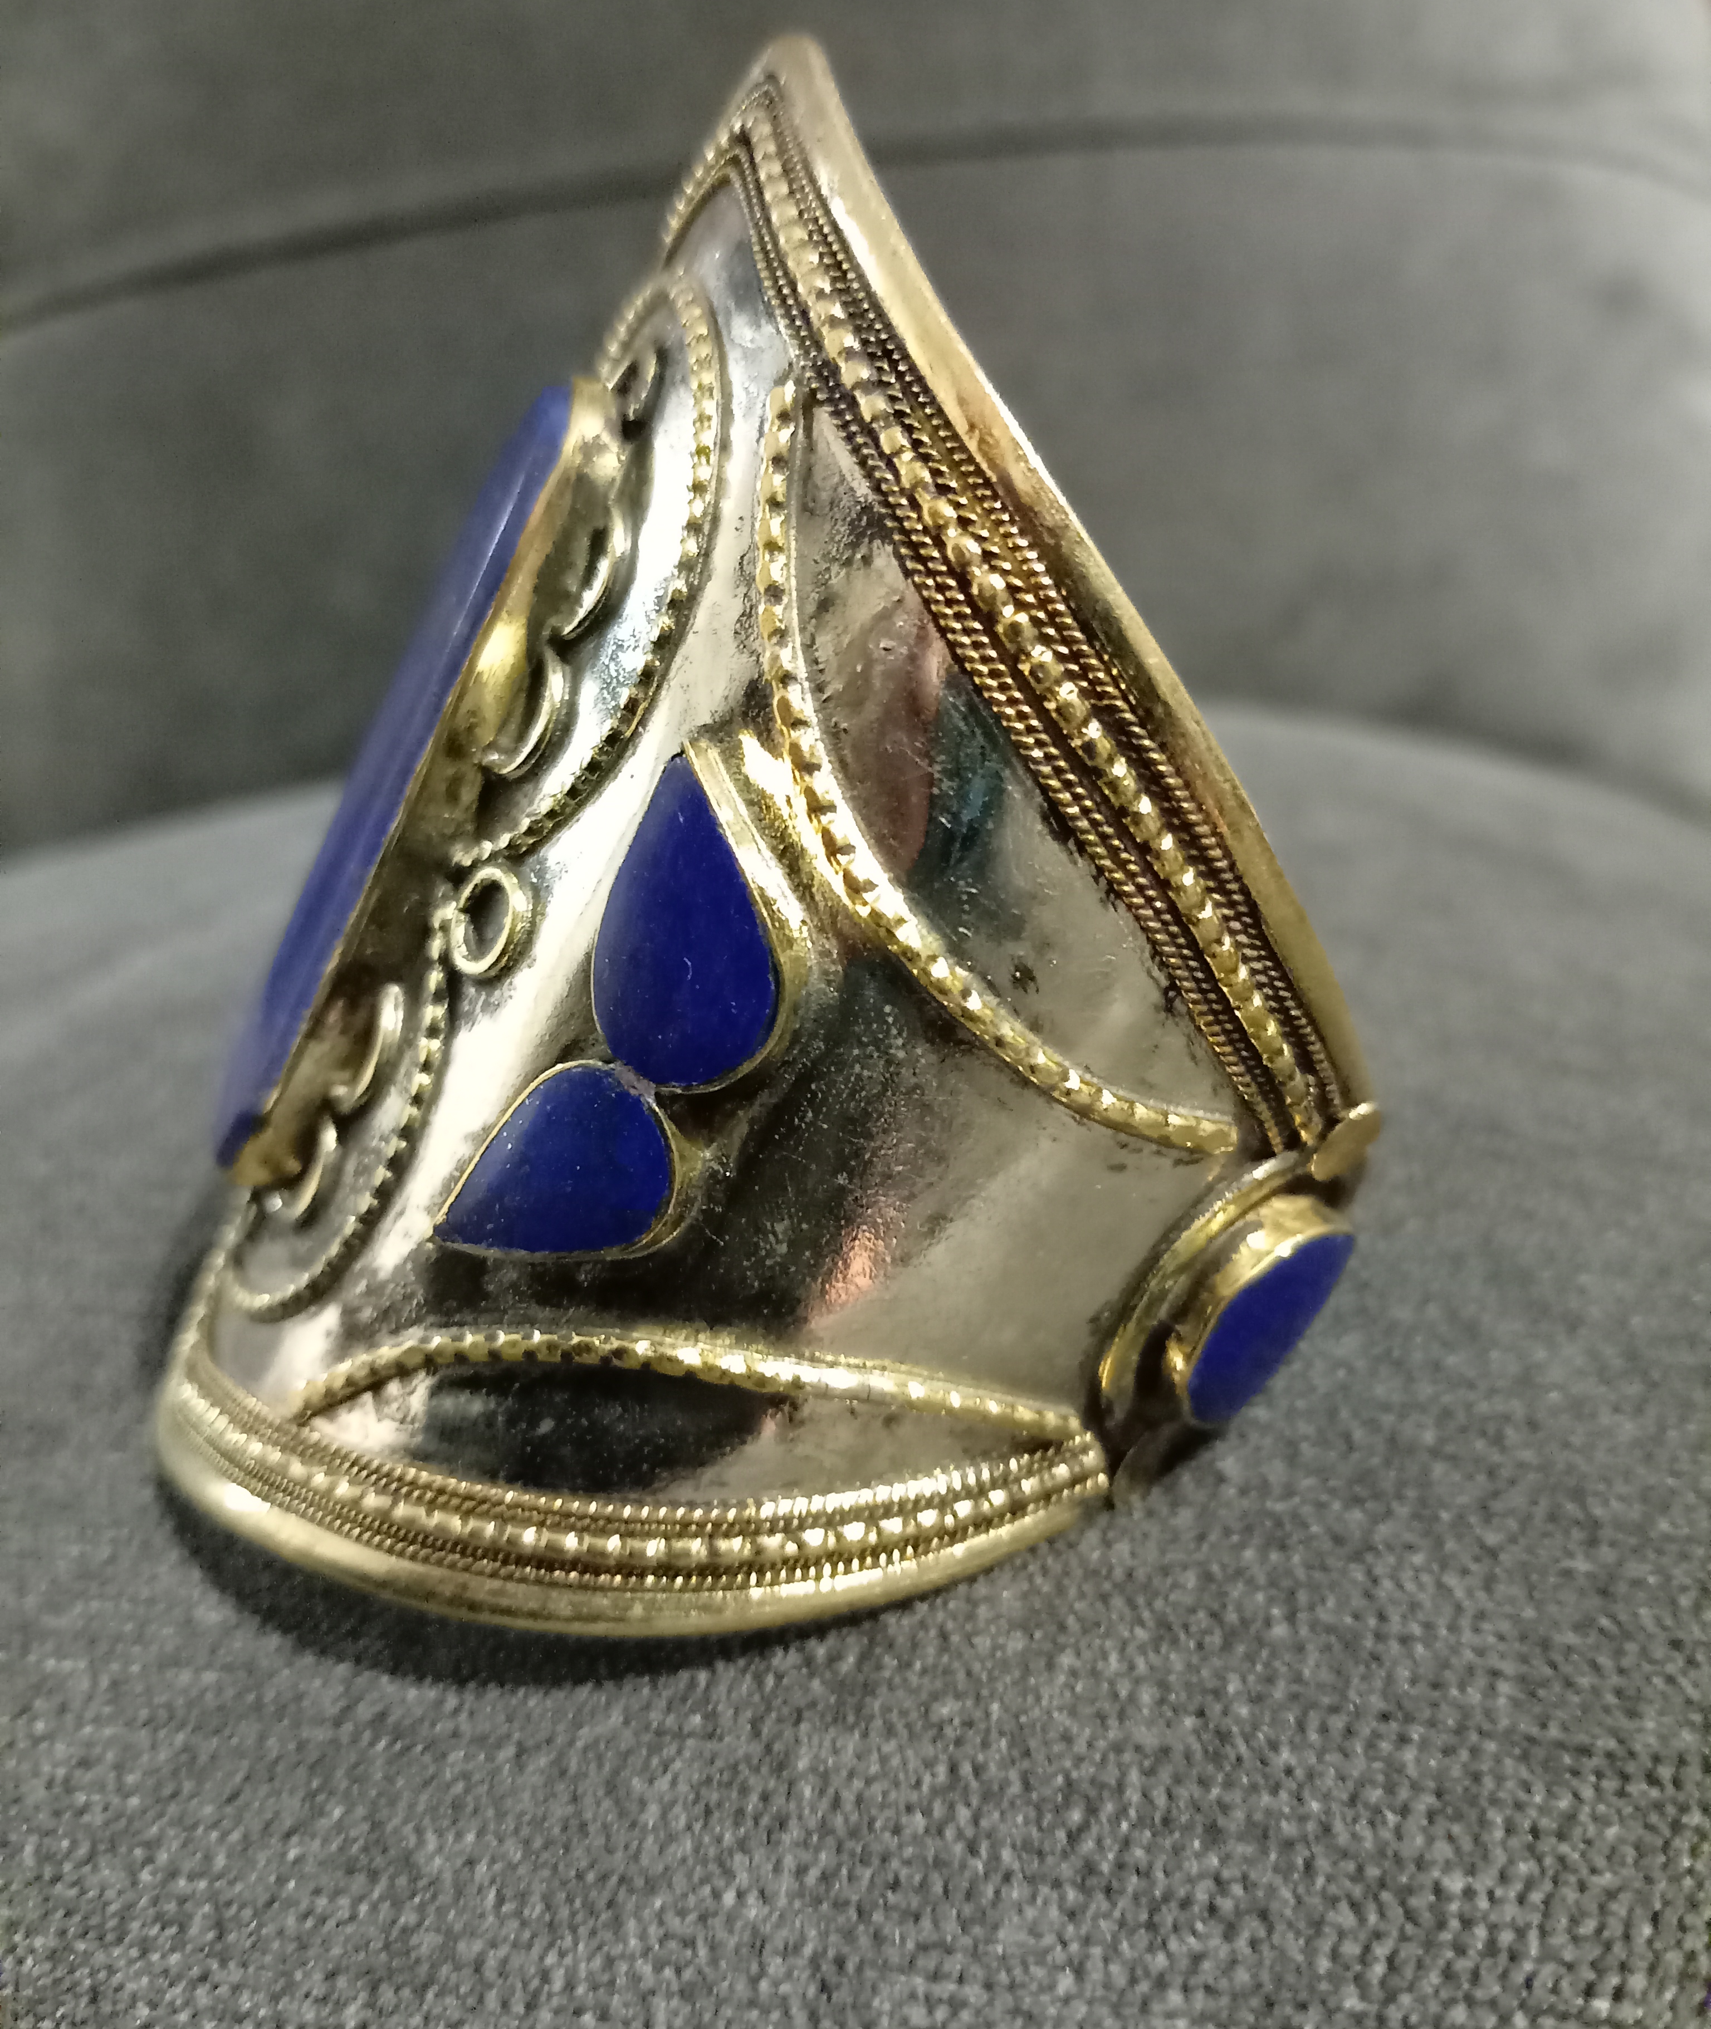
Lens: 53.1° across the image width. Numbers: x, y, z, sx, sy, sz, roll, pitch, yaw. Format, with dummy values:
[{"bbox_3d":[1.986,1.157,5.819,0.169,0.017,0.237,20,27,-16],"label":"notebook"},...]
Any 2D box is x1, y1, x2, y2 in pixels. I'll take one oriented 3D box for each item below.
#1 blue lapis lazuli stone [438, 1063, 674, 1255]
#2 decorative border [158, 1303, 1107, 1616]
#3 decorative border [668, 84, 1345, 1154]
[{"bbox_3d":[-0.015,0.009,0.088,0.016,0.010,0.004,-35,-8,22],"label":"blue lapis lazuli stone"},{"bbox_3d":[-0.019,0.026,0.104,0.067,0.012,0.022,1,6,21],"label":"decorative border"},{"bbox_3d":[0.006,-0.022,0.089,0.011,0.066,0.024,-28,-7,-2],"label":"decorative border"}]

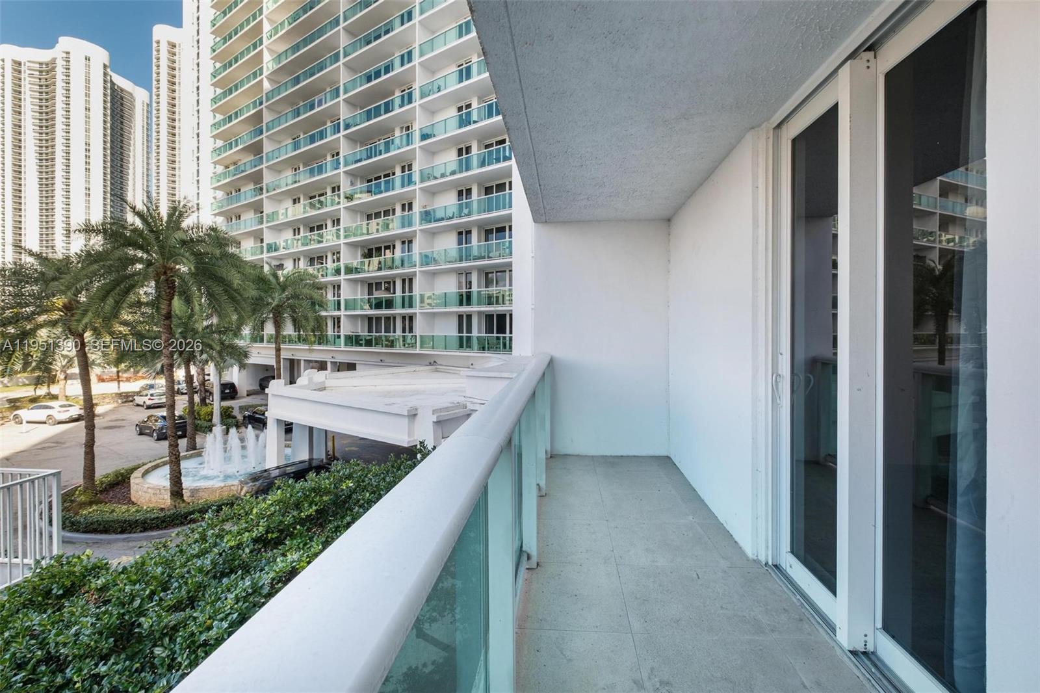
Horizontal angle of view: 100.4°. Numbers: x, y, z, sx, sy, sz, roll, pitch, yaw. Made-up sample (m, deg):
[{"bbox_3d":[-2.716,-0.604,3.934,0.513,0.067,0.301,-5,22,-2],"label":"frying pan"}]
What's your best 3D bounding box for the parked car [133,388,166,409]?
[{"bbox_3d":[-36.400,5.113,42.722,4.500,1.640,1.850,1,3,31],"label":"parked car"}]

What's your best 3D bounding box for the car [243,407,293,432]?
[{"bbox_3d":[-17.700,5.017,30.609,4.700,1.680,1.900,1,3,33],"label":"car"}]

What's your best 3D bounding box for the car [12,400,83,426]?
[{"bbox_3d":[-37.000,5.153,33.917,4.750,1.620,1.920,0,2,4],"label":"car"}]

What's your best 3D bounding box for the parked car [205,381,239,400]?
[{"bbox_3d":[-29.500,4.172,42.186,5.100,1.820,2.000,2,3,37],"label":"parked car"}]

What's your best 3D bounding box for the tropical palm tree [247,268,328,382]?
[{"bbox_3d":[-17.600,-0.218,32.515,5.400,11.600,5.400,1,3,34],"label":"tropical palm tree"}]

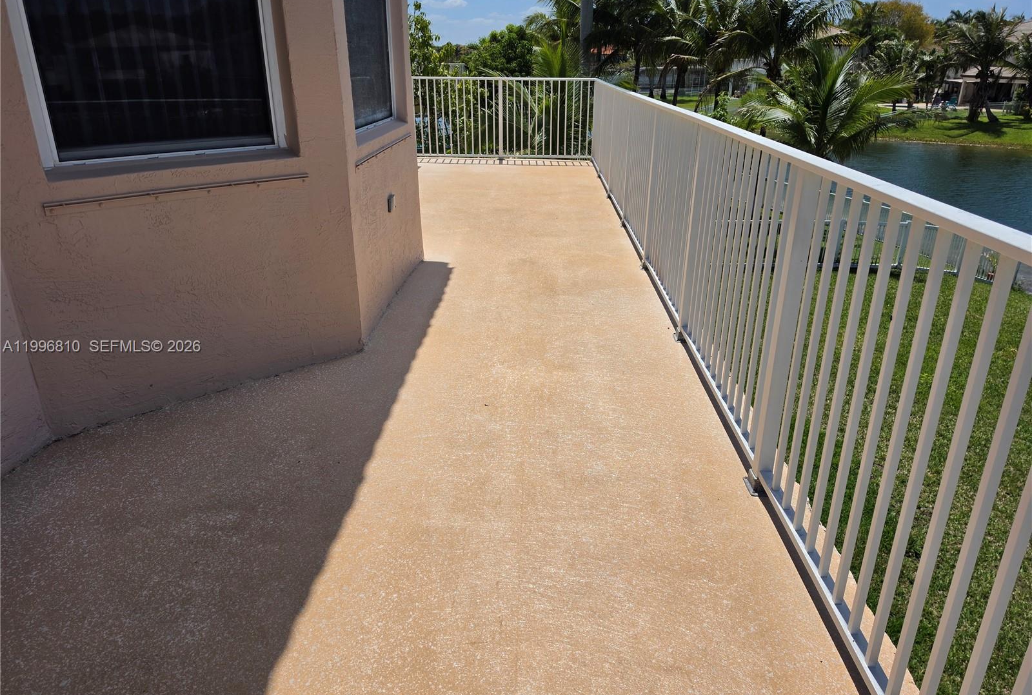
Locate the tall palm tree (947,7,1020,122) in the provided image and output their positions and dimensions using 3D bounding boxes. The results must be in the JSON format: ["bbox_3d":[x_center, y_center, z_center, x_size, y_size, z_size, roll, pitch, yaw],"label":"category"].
[{"bbox_3d":[34.929,-21.138,51.219,5.200,7.900,5.200,0,23,0],"label":"tall palm tree"}]

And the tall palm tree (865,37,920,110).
[{"bbox_3d":[32.676,-23.816,59.574,4.500,5.900,4.500,0,23,0],"label":"tall palm tree"}]

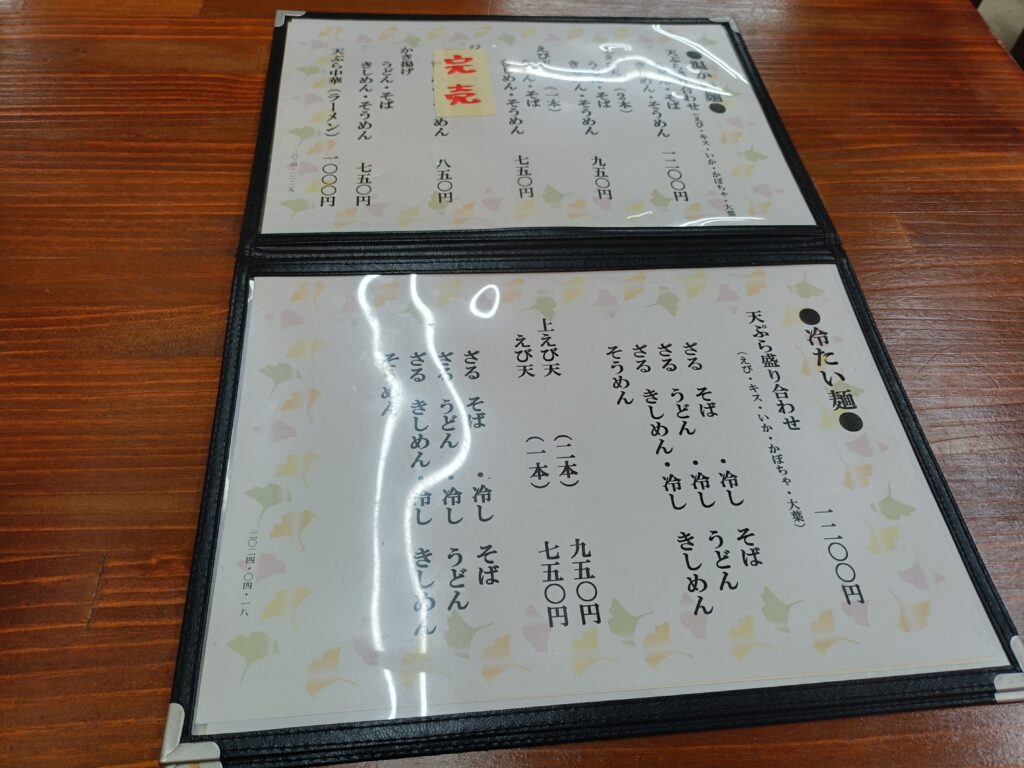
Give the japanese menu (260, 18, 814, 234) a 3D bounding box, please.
[{"bbox_3d":[0.010,-0.163,0.447,0.298,0.003,0.207,-2,56,-6],"label":"japanese menu"}]

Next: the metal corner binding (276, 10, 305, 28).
[{"bbox_3d":[-0.145,-0.239,0.487,0.019,0.004,0.020,-2,56,-6],"label":"metal corner binding"}]

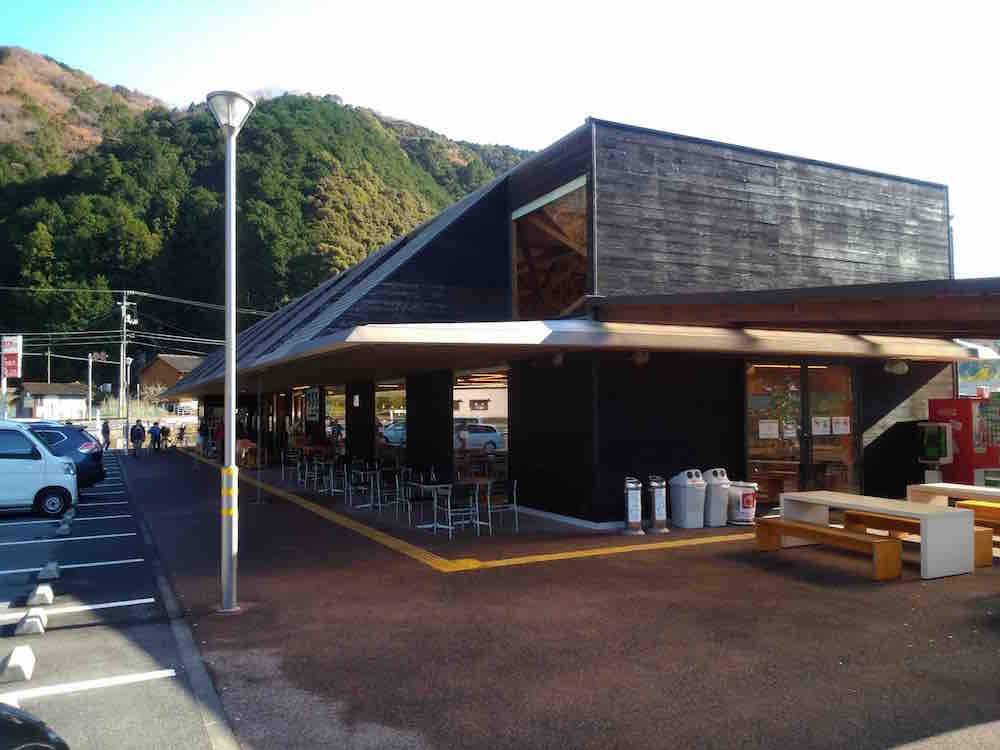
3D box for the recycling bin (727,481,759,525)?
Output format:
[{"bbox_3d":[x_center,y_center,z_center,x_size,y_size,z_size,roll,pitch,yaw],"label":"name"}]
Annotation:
[{"bbox_3d":[4.022,2.111,12.941,0.460,0.690,0.460,-1,-2,0],"label":"recycling bin"}]

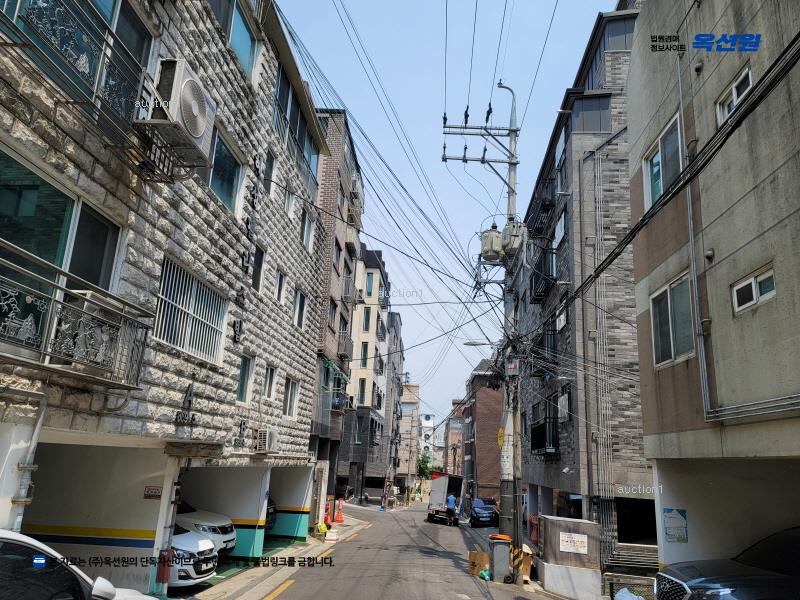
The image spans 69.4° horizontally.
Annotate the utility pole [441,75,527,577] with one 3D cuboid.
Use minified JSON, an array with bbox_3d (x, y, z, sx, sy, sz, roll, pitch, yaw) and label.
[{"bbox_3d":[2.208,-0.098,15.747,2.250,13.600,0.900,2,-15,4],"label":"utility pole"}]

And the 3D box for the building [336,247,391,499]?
[{"bbox_3d":[-5.831,5.888,46.927,9.000,19.100,9.500,1,-15,5],"label":"building"}]

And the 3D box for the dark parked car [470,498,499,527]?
[{"bbox_3d":[4.947,12.399,33.972,1.680,1.520,3.900,1,-18,6],"label":"dark parked car"}]

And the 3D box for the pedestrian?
[{"bbox_3d":[2.745,11.067,30.544,0.500,1.690,0.380,1,-15,6],"label":"pedestrian"}]

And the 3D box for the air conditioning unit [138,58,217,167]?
[{"bbox_3d":[-2.728,-2.393,7.341,0.320,0.820,0.920,1,-15,6],"label":"air conditioning unit"}]

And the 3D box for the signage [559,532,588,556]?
[{"bbox_3d":[3.312,4.634,10.997,0.510,0.345,0.020,-4,-17,25],"label":"signage"}]

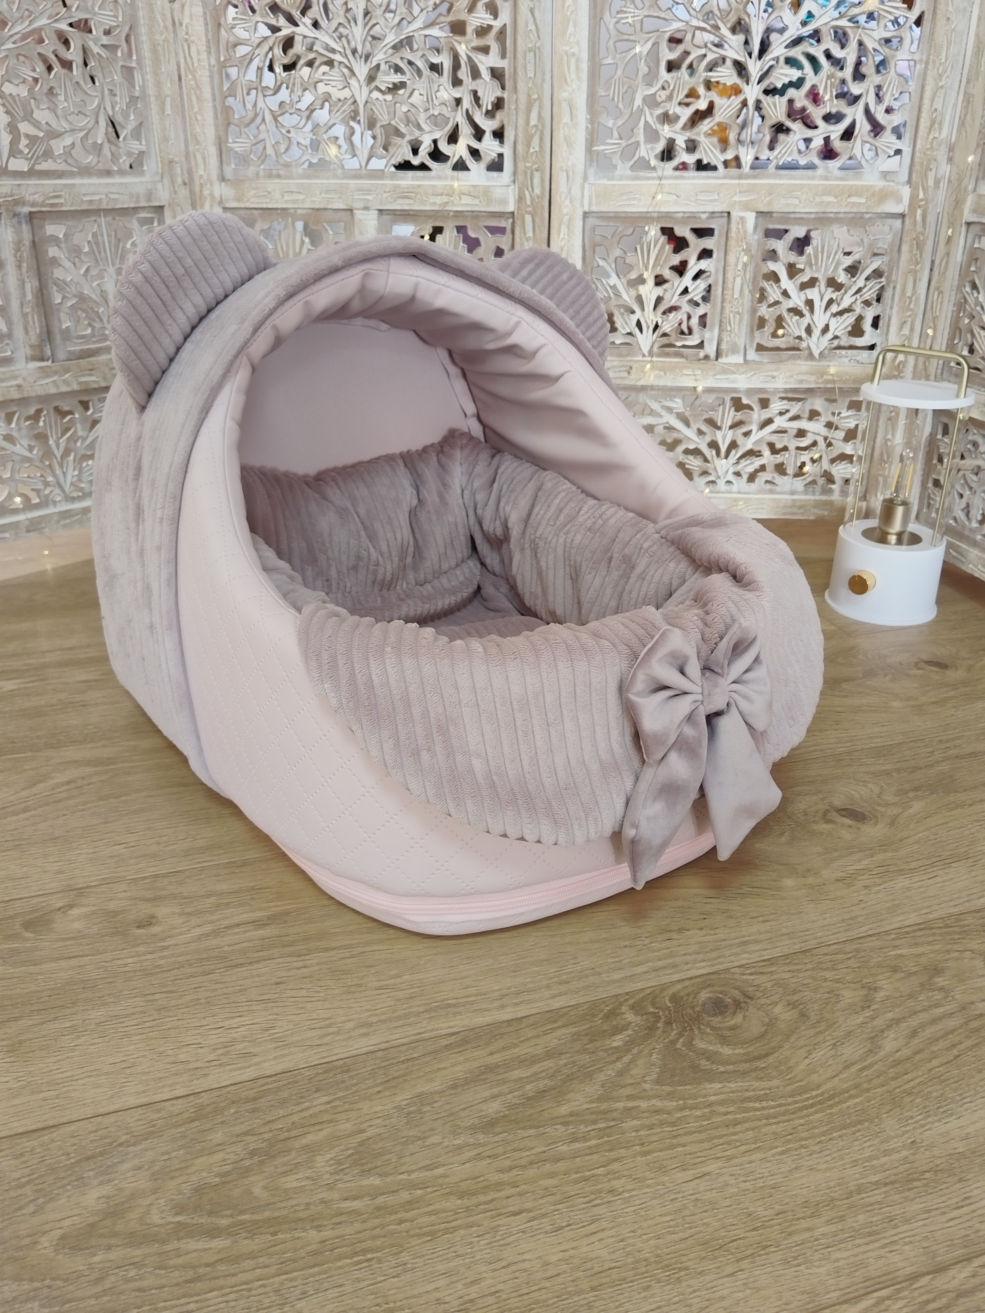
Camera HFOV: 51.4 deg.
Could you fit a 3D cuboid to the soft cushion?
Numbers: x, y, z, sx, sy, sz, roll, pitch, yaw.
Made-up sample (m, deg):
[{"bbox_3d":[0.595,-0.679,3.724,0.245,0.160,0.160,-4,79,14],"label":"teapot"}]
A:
[{"bbox_3d":[-0.014,-0.030,0.844,0.410,0.195,0.510,-16,29,-31],"label":"soft cushion"}]

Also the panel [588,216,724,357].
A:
[{"bbox_3d":[0.221,-0.498,1.374,0.182,0.182,0.018,1,25,2],"label":"panel"}]

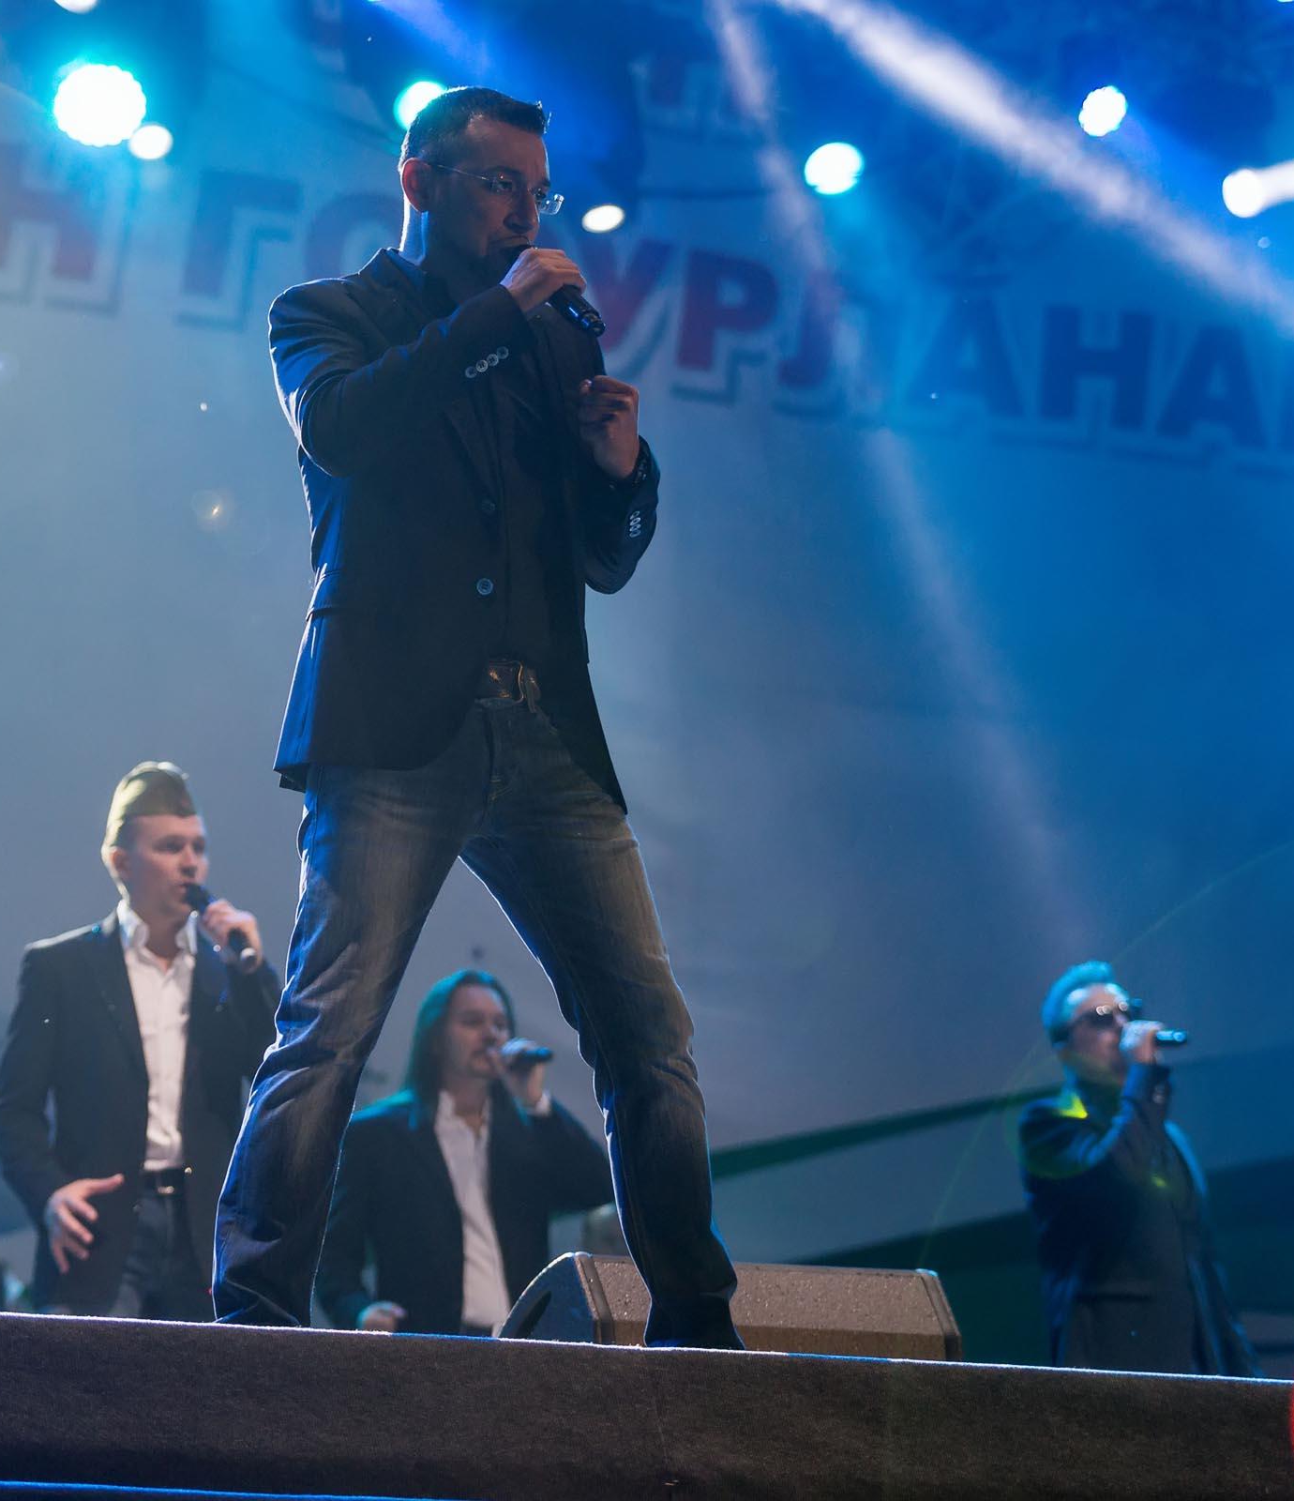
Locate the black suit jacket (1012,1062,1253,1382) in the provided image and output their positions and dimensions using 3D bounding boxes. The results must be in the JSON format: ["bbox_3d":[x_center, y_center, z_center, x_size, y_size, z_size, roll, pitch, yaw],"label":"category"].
[{"bbox_3d":[1.208,1.167,10.816,0.560,0.830,0.440,10,-21,-34],"label":"black suit jacket"}]

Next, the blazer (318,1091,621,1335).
[{"bbox_3d":[-0.422,1.150,10.372,0.680,0.770,0.380,5,-19,-22],"label":"blazer"}]

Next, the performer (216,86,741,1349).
[{"bbox_3d":[-0.223,-0.083,5.732,0.680,1.750,0.500,12,-22,-38],"label":"performer"}]

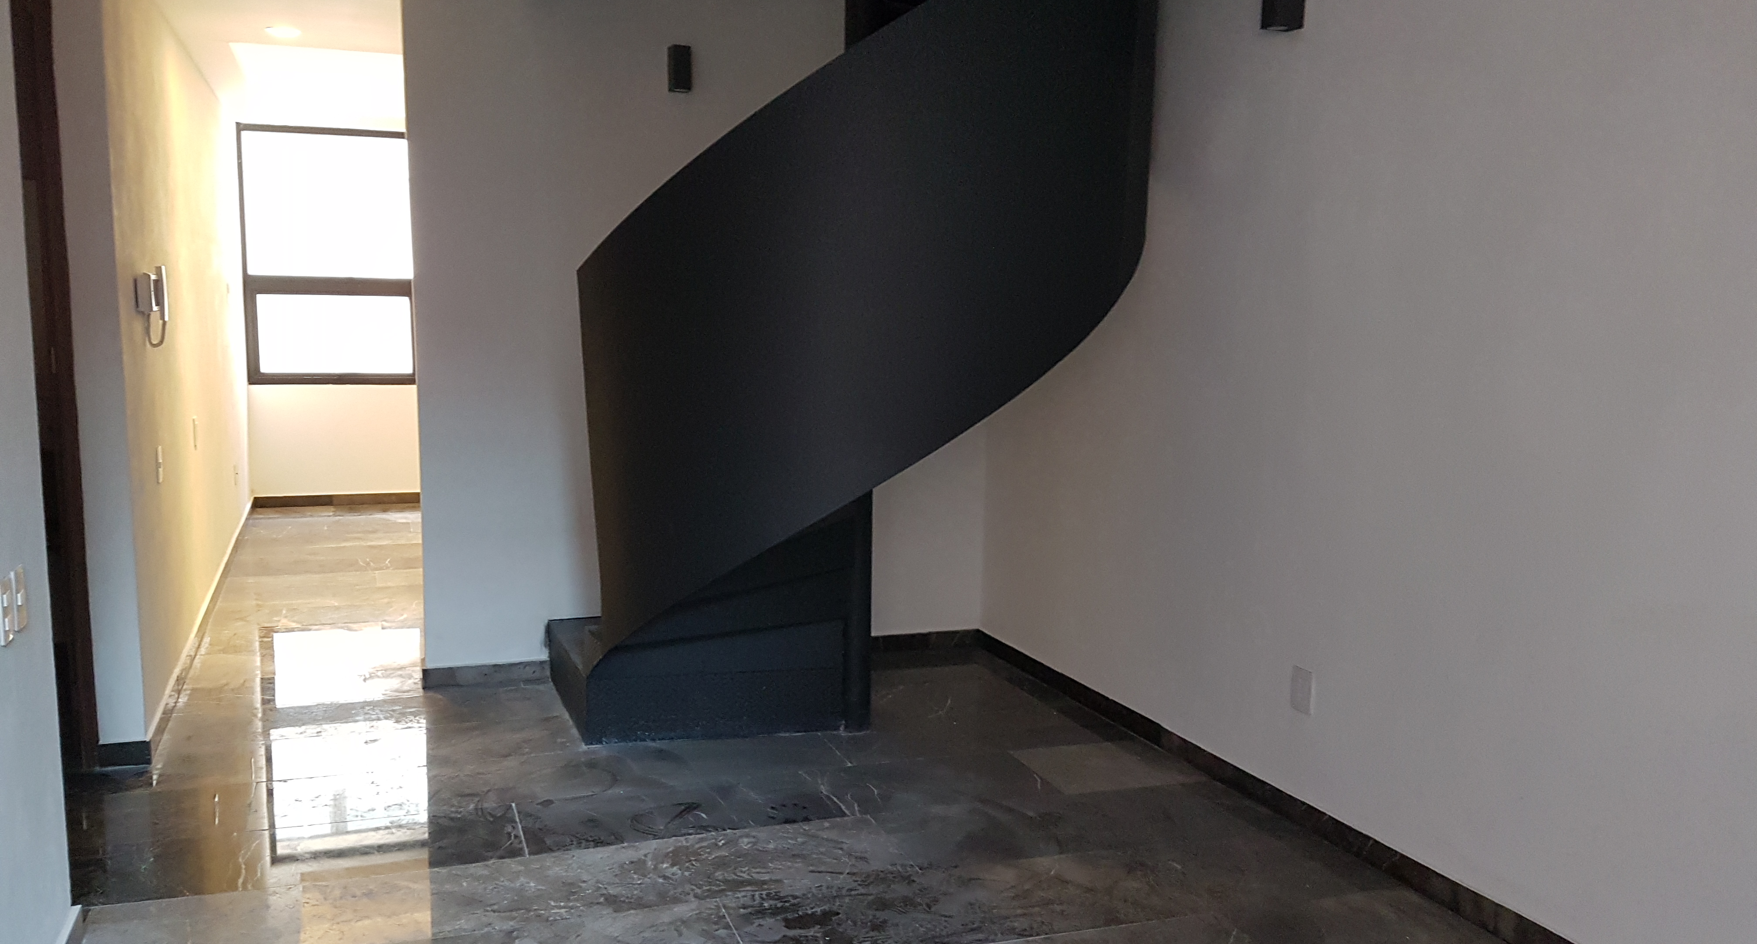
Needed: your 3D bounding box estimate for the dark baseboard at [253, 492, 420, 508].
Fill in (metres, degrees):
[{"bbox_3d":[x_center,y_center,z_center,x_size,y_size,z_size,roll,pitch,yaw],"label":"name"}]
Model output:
[{"bbox_3d":[-3.734,0.192,9.148,1.095,0.072,0.015,-2,8,-18],"label":"dark baseboard"}]

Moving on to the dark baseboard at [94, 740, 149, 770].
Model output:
[{"bbox_3d":[-2.363,0.880,4.124,0.150,0.075,0.015,-2,8,-18],"label":"dark baseboard"}]

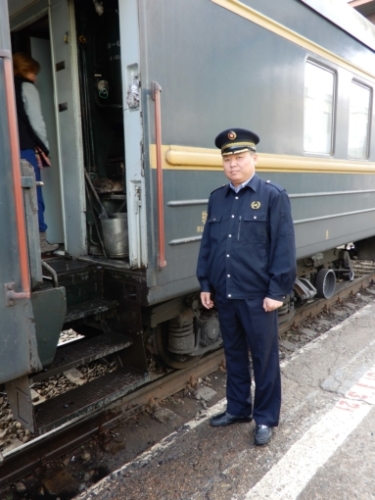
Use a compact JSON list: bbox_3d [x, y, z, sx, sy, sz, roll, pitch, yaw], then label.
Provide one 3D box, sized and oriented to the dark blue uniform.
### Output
[{"bbox_3d":[0.340,0.333,2.336,0.590,1.490,0.350,6,12,36],"label":"dark blue uniform"}]

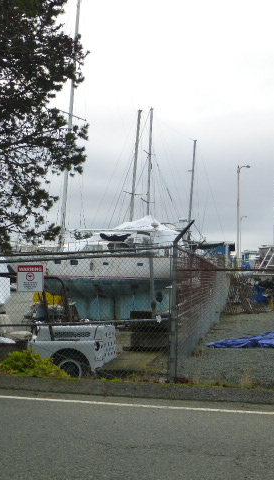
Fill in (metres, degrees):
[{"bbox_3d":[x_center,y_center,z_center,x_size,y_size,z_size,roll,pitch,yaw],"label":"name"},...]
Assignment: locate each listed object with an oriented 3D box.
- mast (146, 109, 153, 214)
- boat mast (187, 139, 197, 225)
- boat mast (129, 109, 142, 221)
[{"bbox_3d":[0.907,-4.929,40.332,0.180,9.670,0.180,2,-4,0],"label":"mast"},{"bbox_3d":[4.004,-3.652,40.255,0.160,7.420,0.160,4,-4,0],"label":"boat mast"},{"bbox_3d":[-0.118,-4.289,36.298,0.190,8.690,0.190,4,-4,0],"label":"boat mast"}]

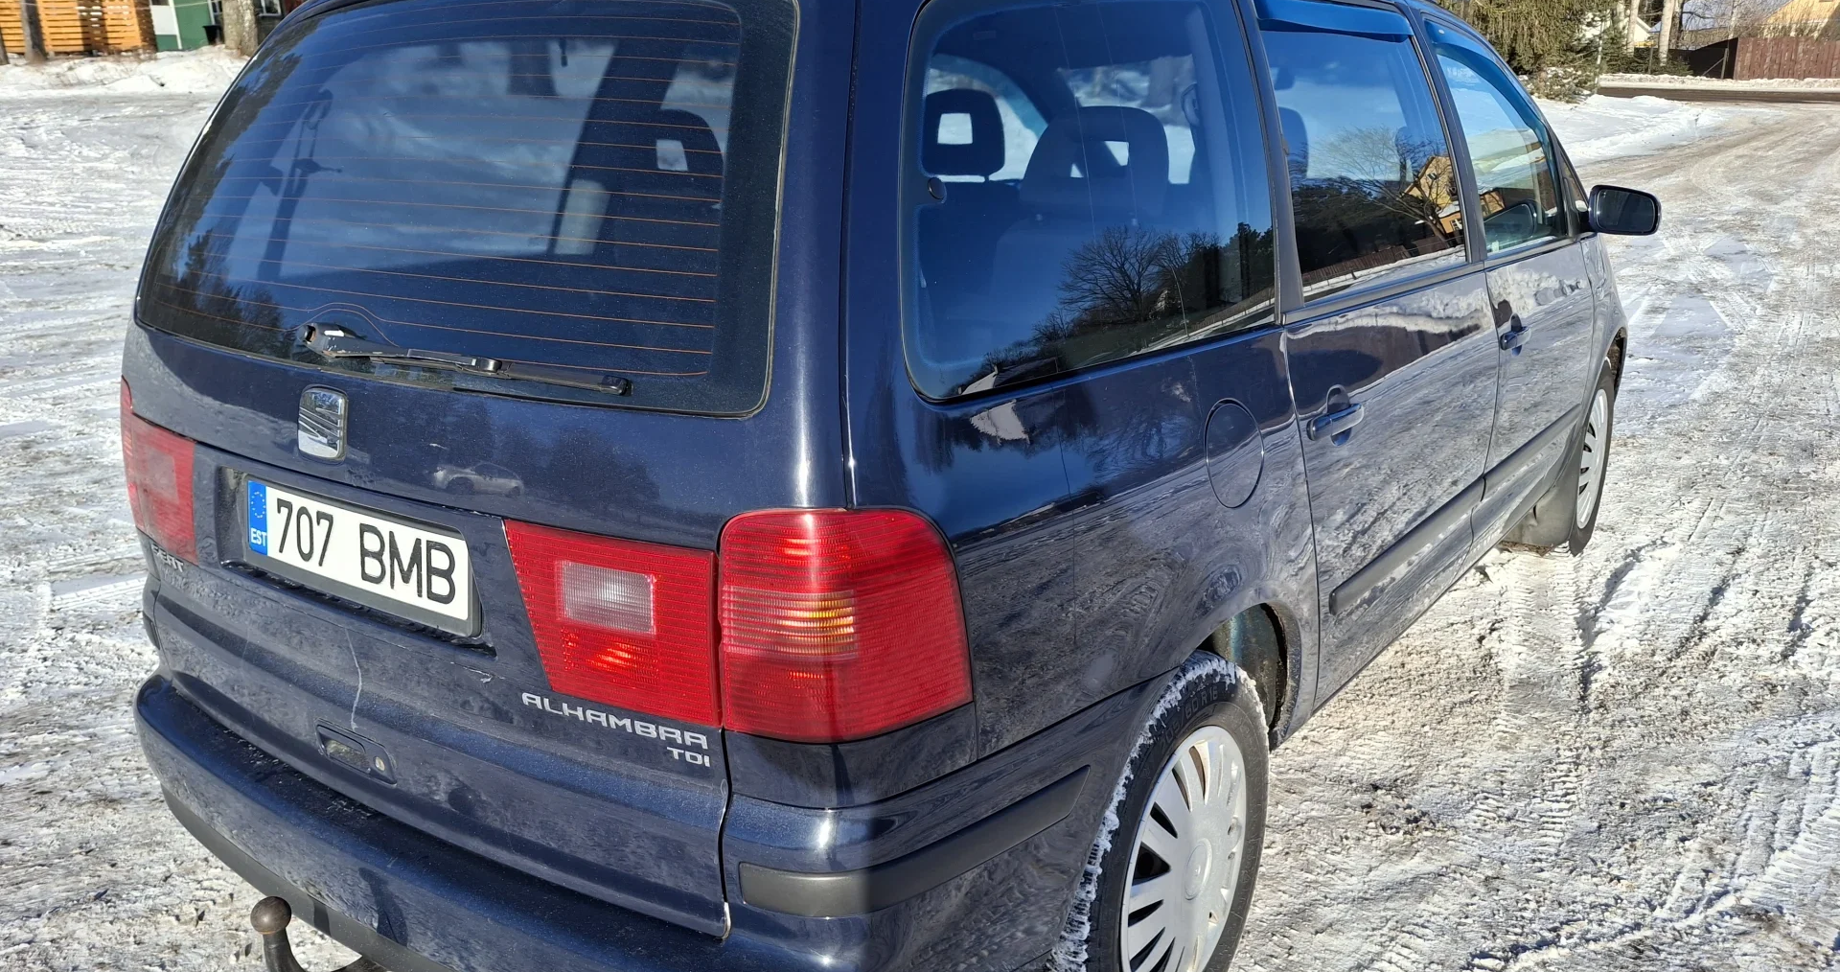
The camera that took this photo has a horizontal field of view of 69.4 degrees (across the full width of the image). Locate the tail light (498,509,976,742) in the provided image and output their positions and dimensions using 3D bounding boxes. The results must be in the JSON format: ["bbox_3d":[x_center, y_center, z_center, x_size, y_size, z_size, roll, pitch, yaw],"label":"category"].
[{"bbox_3d":[-0.209,0.120,1.450,0.510,0.262,0.210,10,19,36],"label":"tail light"}]

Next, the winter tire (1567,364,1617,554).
[{"bbox_3d":[2.030,-0.093,4.227,0.210,0.635,0.635,10,19,36],"label":"winter tire"}]

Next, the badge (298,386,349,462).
[{"bbox_3d":[-0.765,-0.081,1.703,0.085,0.094,0.015,10,12,36],"label":"badge"}]

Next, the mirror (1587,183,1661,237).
[{"bbox_3d":[1.824,-0.715,3.431,0.180,0.130,0.105,10,19,36],"label":"mirror"}]

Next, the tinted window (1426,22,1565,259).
[{"bbox_3d":[1.351,-0.816,3.099,0.050,0.505,0.840,-11,6,40],"label":"tinted window"}]

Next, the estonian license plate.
[{"bbox_3d":[-0.754,0.082,1.756,0.525,0.115,0.020,10,12,36],"label":"estonian license plate"}]

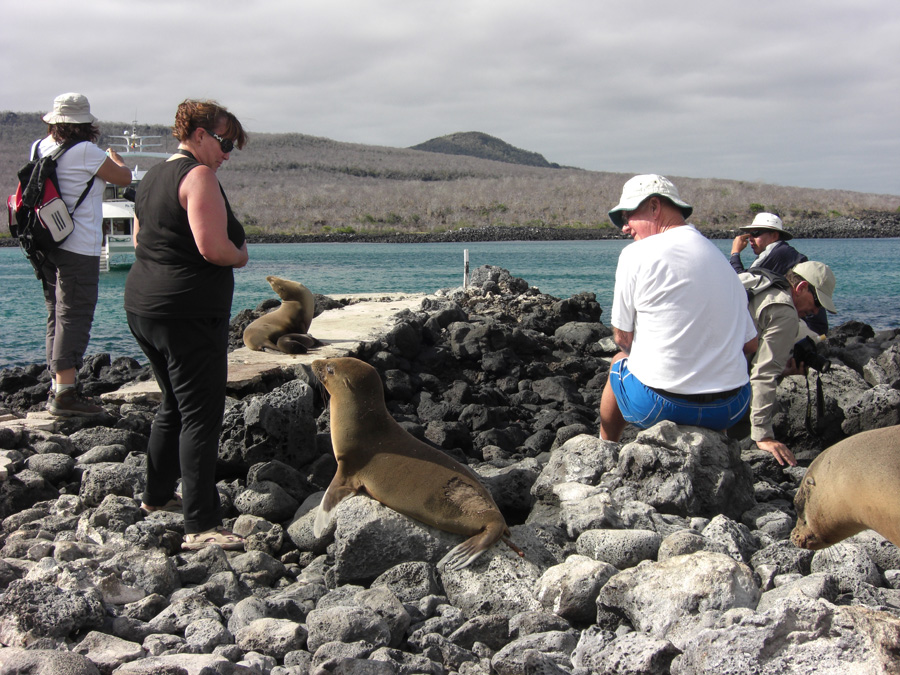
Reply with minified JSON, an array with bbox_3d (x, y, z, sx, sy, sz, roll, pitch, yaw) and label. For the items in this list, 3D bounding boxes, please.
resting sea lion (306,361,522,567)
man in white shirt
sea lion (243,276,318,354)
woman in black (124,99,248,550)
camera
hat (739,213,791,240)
[{"bbox_3d":[-0.121,0.432,4.200,0.720,0.720,0.380,2,5,16],"label":"resting sea lion"},{"bbox_3d":[0.841,-0.055,4.420,0.570,1.100,0.720,-2,6,-25],"label":"man in white shirt"},{"bbox_3d":[-1.232,-0.162,8.800,0.500,0.550,0.360,2,6,24],"label":"sea lion"},{"bbox_3d":[-0.988,-0.060,4.500,0.460,1.620,0.520,-4,6,-36],"label":"woman in black"},{"bbox_3d":[1.481,0.074,4.900,0.155,0.105,0.135,30,6,25],"label":"camera"},{"bbox_3d":[1.773,-0.619,6.700,0.310,0.130,0.280,8,1,-24],"label":"hat"}]

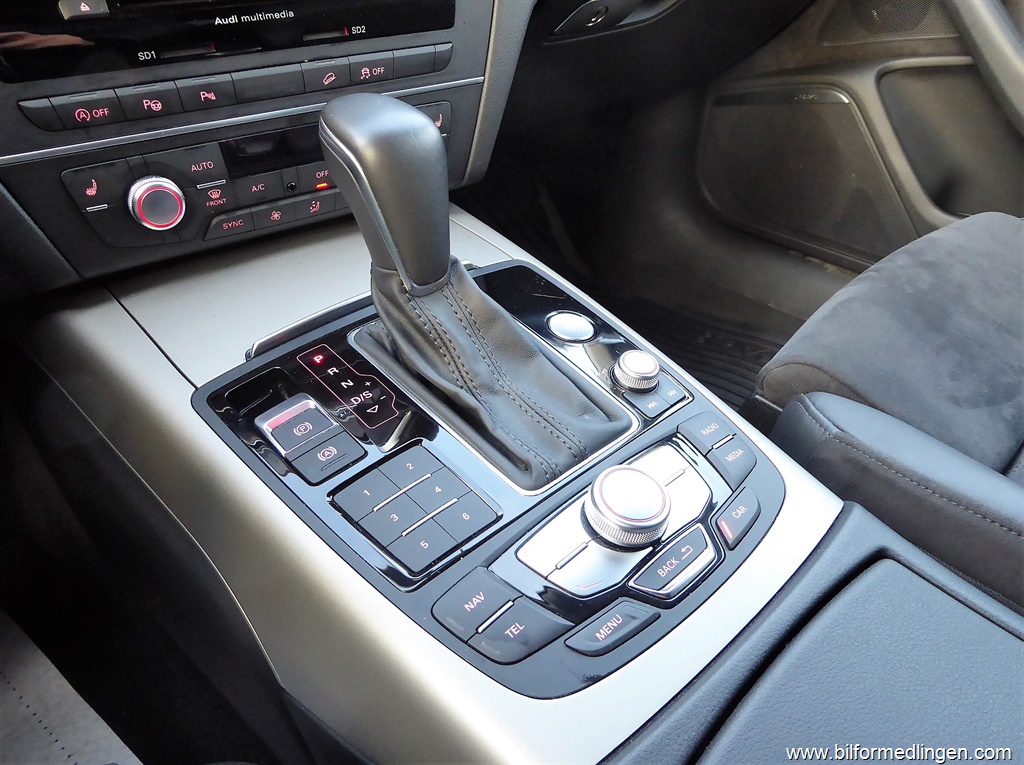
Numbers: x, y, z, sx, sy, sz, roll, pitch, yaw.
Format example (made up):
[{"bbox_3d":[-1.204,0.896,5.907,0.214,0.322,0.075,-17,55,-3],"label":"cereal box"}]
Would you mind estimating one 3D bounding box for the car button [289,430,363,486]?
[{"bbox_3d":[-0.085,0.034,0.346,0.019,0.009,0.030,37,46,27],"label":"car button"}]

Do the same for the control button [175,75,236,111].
[{"bbox_3d":[-0.164,-0.156,0.397,0.030,0.016,0.009,-23,43,-30],"label":"control button"}]

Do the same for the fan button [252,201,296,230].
[{"bbox_3d":[-0.138,-0.098,0.427,0.026,0.013,0.009,-23,36,-29],"label":"fan button"}]

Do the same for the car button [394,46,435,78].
[{"bbox_3d":[-0.061,-0.201,0.461,0.030,0.016,0.009,-23,43,-30],"label":"car button"}]

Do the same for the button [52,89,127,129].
[{"bbox_3d":[-0.204,-0.131,0.355,0.028,0.015,0.009,-23,36,-29],"label":"button"}]

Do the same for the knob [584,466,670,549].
[{"bbox_3d":[0.054,0.056,0.341,0.038,0.015,0.038,7,41,-6],"label":"knob"}]

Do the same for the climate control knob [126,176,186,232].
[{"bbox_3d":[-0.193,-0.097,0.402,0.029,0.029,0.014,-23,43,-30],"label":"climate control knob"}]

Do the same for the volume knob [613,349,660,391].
[{"bbox_3d":[0.072,-0.007,0.425,0.025,0.011,0.025,7,41,-6],"label":"volume knob"}]

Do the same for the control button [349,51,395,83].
[{"bbox_3d":[-0.081,-0.182,0.427,0.028,0.015,0.009,-23,36,-29],"label":"control button"}]

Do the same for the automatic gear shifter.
[{"bbox_3d":[-0.025,-0.065,0.389,0.215,0.120,0.094,37,46,27],"label":"automatic gear shifter"}]

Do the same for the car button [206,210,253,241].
[{"bbox_3d":[-0.160,-0.089,0.414,0.028,0.014,0.009,-23,36,-29],"label":"car button"}]

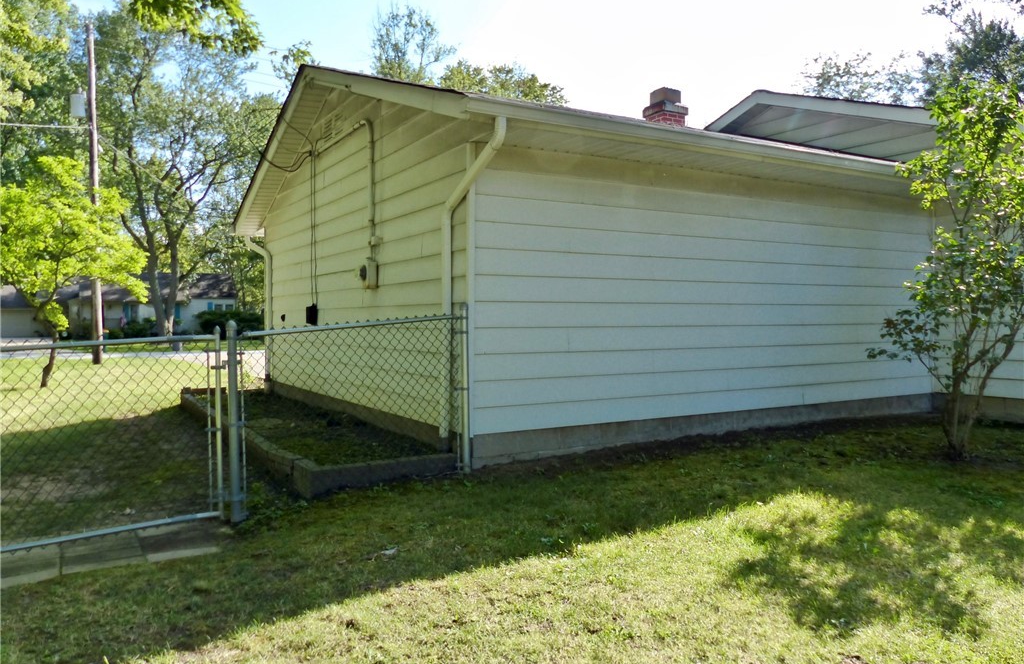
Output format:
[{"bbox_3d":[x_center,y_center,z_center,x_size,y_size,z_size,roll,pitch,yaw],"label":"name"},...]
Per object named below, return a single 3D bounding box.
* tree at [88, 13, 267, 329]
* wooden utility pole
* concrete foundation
[{"bbox_3d":[-19.251,-9.114,42.919,10.800,19.800,10.500,-1,1,-24],"label":"tree"},{"bbox_3d":[-13.126,-4.382,23.256,0.310,10.750,0.310,-1,1,-30],"label":"wooden utility pole"},{"bbox_3d":[2.291,0.884,7.299,6.100,0.270,0.200,-1,1,-30],"label":"concrete foundation"}]

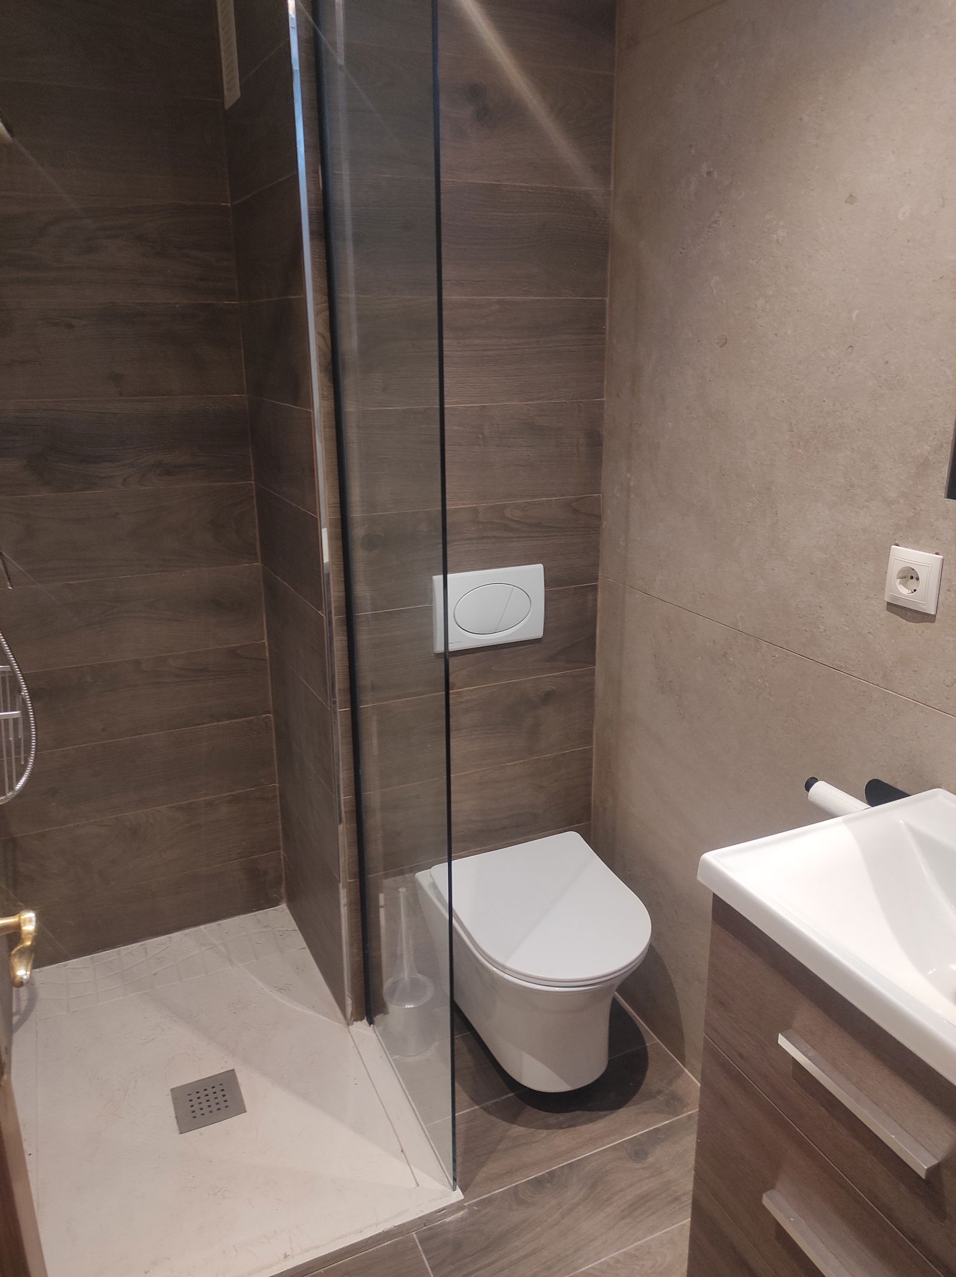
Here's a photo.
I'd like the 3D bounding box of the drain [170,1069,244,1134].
[{"bbox_3d":[-0.549,0.946,1.880,0.128,0.008,0.126,-8,20,-24],"label":"drain"}]

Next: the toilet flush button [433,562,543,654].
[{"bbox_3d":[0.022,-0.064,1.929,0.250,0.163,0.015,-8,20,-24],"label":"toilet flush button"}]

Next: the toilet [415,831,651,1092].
[{"bbox_3d":[0.142,0.717,1.965,0.380,0.367,0.491,-8,20,-24],"label":"toilet"}]

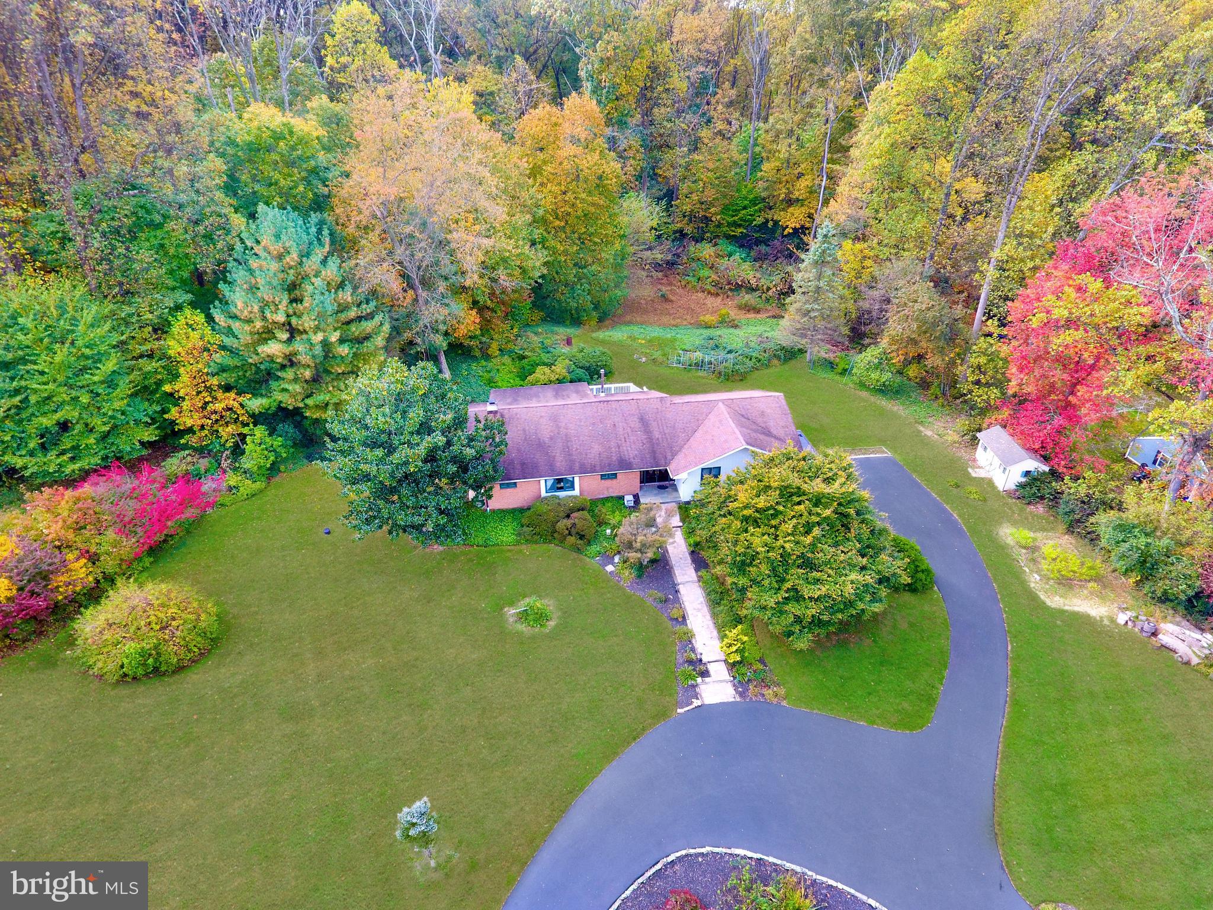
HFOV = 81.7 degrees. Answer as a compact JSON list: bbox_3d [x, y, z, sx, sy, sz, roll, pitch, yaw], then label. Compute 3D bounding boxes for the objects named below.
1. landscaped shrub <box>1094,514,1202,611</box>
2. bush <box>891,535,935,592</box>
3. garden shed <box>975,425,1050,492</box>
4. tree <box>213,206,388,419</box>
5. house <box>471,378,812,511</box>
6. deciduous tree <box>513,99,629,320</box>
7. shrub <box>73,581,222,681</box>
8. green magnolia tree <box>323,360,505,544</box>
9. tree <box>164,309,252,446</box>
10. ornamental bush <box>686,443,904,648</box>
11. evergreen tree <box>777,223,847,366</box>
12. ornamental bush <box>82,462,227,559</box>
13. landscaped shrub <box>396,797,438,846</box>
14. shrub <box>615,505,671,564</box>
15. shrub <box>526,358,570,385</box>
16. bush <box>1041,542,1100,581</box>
[{"bbox_3d":[34.380,6.700,44.790,4.500,3.900,6.600,-1,31,0],"label":"landscaped shrub"},{"bbox_3d":[19.030,6.980,45.260,3.900,3.300,3.900,-1,31,0],"label":"bush"},{"bbox_3d":[32.510,0.220,56.550,3.080,2.890,5.160,0,31,0],"label":"garden shed"},{"bbox_3d":[-25.880,-11.550,60.210,13.410,18.850,13.410,-1,31,0],"label":"tree"},{"bbox_3d":[1.678,-2.334,54.807,23.900,5.400,15.600,-5,31,-7],"label":"house"},{"bbox_3d":[-3.710,-25.940,76.200,12.260,23.810,12.260,-1,31,0],"label":"deciduous tree"},{"bbox_3d":[-25.202,9.286,38.457,7.120,2.740,6.770,0,31,0],"label":"shrub"},{"bbox_3d":[-13.200,-0.280,49.100,12.100,12.000,12.100,-1,31,0],"label":"green magnolia tree"},{"bbox_3d":[-32.820,-5.950,58.000,5.520,12.500,5.520,-1,31,0],"label":"tree"},{"bbox_3d":[10.458,4.682,39.144,12.000,9.600,12.000,0,31,0],"label":"ornamental bush"},{"bbox_3d":[20.530,-15.900,70.260,6.400,14.390,6.400,-1,31,0],"label":"evergreen tree"},{"bbox_3d":[-30.537,3.353,46.737,6.600,3.800,7.400,8,32,14],"label":"ornamental bush"},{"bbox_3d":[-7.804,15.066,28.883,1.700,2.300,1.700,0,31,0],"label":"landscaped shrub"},{"bbox_3d":[2.323,4.946,44.095,3.520,3.850,3.520,0,31,0],"label":"shrub"},{"bbox_3d":[-5.541,-8.001,66.440,4.320,2.040,3.890,0,31,0],"label":"shrub"},{"bbox_3d":[29.039,6.589,43.681,3.360,1.670,2.850,0,31,0],"label":"bush"}]

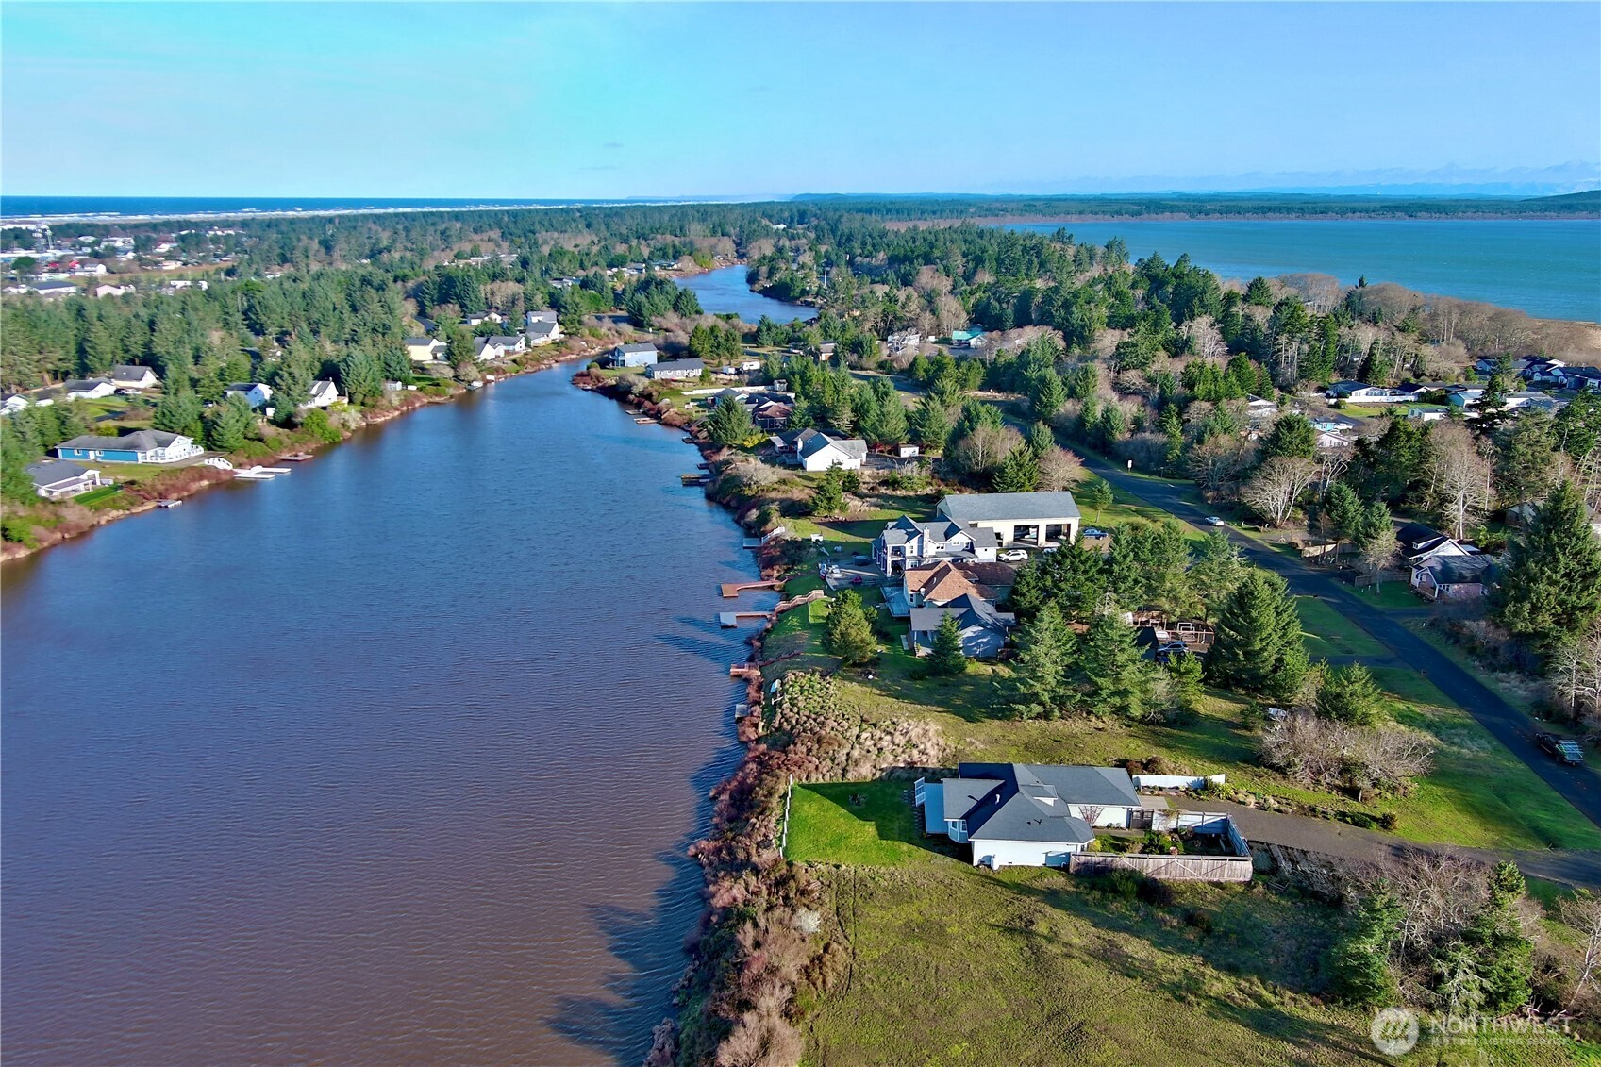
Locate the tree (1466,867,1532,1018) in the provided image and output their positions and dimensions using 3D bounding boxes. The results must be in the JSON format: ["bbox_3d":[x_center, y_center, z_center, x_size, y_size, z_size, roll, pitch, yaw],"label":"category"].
[{"bbox_3d":[53.582,30.785,98.993,5.587,12.240,5.587,0,15,0],"label":"tree"}]

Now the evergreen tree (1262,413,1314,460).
[{"bbox_3d":[108.310,-19.690,284.440,11.510,14.300,11.510,0,15,0],"label":"evergreen tree"}]

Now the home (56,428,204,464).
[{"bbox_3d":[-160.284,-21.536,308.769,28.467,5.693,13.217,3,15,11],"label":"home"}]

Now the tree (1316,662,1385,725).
[{"bbox_3d":[64.940,18.640,151.190,7.820,7.550,7.820,0,15,0],"label":"tree"}]

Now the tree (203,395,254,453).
[{"bbox_3d":[-143.869,-27.829,322.366,12.560,14.480,12.560,0,15,0],"label":"tree"}]

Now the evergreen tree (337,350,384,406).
[{"bbox_3d":[-133.237,-47.939,390.190,14.017,15.383,14.017,0,15,0],"label":"evergreen tree"}]

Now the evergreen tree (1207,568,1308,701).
[{"bbox_3d":[57.411,12.080,162.029,12.762,16.314,12.762,0,15,0],"label":"evergreen tree"}]

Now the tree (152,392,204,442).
[{"bbox_3d":[-162.634,-30.552,335.093,13.370,13.090,13.370,0,15,0],"label":"tree"}]

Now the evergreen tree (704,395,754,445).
[{"bbox_3d":[-17.970,-28.420,321.090,12.080,11.850,12.080,0,15,0],"label":"evergreen tree"}]

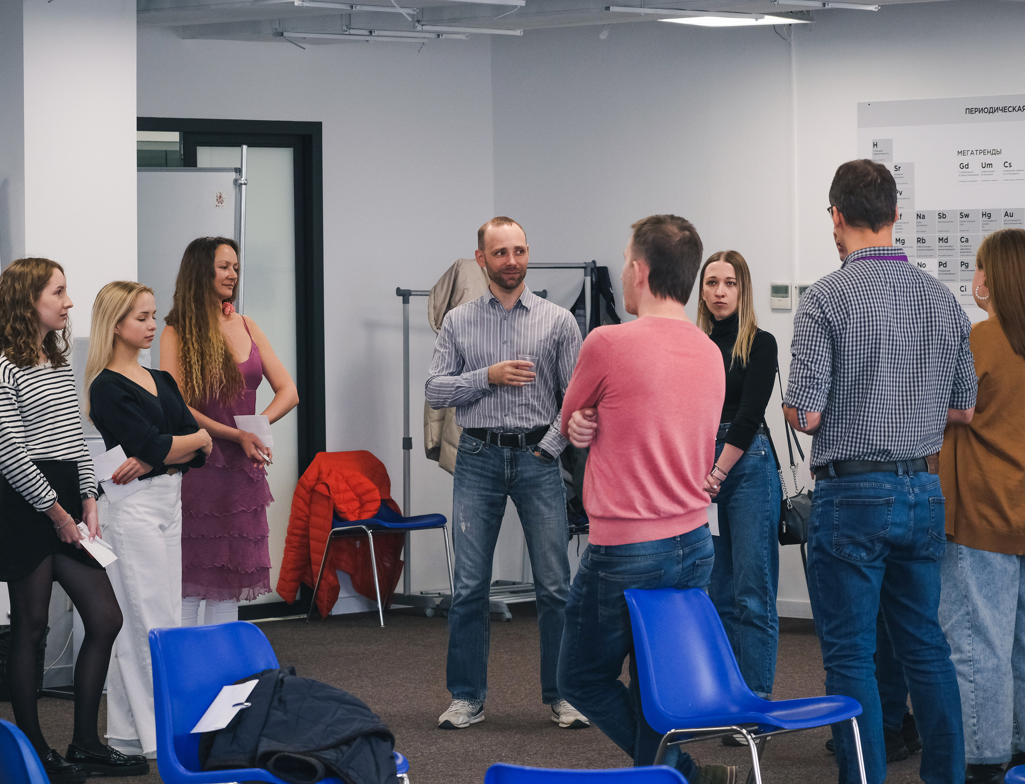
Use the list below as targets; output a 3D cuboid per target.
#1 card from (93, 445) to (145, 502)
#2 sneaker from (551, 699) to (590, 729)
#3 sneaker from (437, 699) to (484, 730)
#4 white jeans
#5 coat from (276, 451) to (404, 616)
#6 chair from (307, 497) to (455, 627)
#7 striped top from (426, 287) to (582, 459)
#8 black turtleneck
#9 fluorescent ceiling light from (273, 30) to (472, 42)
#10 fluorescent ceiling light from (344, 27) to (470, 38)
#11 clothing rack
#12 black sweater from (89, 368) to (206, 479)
[{"bbox_3d":[-1.284,0.266,11.171,0.110,0.165,0.008,-25,-3,8],"label":"card"},{"bbox_3d":[0.202,1.118,12.093,0.110,0.115,0.300,-1,2,-9],"label":"sneaker"},{"bbox_3d":[-0.178,1.122,12.129,0.110,0.115,0.300,0,2,19],"label":"sneaker"},{"bbox_3d":[-1.231,0.740,11.392,0.280,0.940,0.350,1,3,44],"label":"white jeans"},{"bbox_3d":[-0.760,0.633,15.700,0.400,0.740,0.610,1,3,40],"label":"coat"},{"bbox_3d":[-0.610,0.644,15.632,0.520,0.780,0.520,1,3,40],"label":"chair"},{"bbox_3d":[-0.028,-0.068,12.097,0.550,0.610,0.340,-1,2,2],"label":"striped top"},{"bbox_3d":[0.718,-0.036,11.579,0.410,0.480,0.290,0,2,30],"label":"black turtleneck"},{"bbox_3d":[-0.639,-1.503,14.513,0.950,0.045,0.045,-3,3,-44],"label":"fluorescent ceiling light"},{"bbox_3d":[-0.441,-1.498,14.314,0.720,0.045,0.045,-3,3,-44],"label":"fluorescent ceiling light"},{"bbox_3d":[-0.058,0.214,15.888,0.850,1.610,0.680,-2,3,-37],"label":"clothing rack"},{"bbox_3d":[-1.205,0.104,11.338,0.280,0.380,0.410,1,3,42],"label":"black sweater"}]

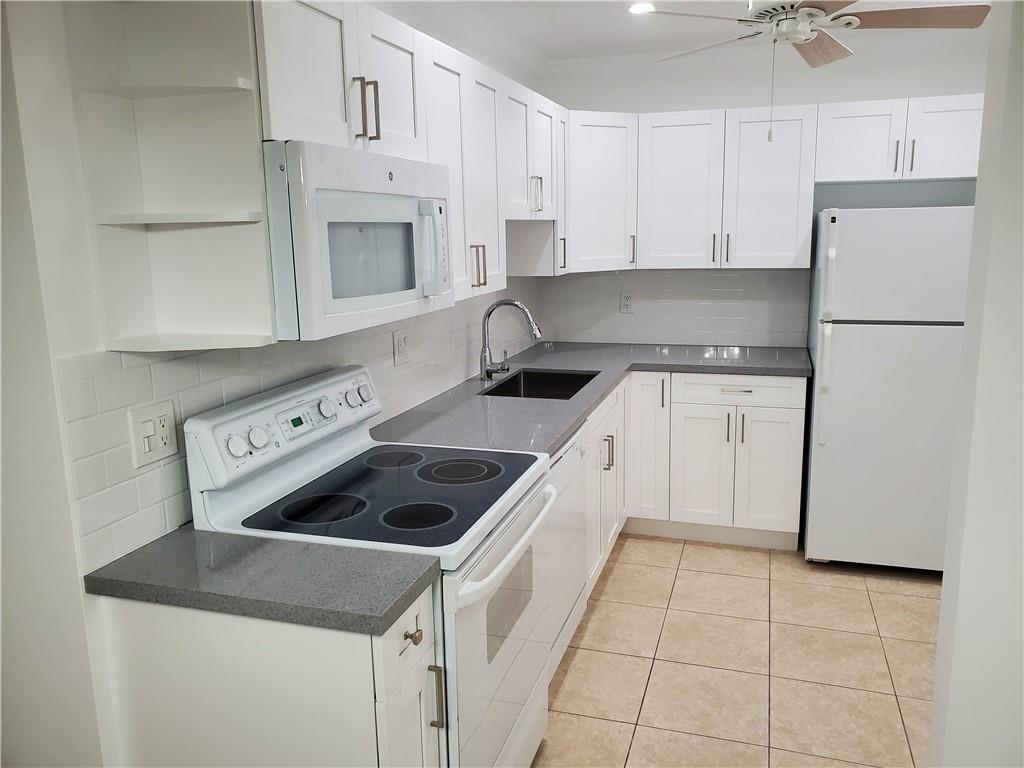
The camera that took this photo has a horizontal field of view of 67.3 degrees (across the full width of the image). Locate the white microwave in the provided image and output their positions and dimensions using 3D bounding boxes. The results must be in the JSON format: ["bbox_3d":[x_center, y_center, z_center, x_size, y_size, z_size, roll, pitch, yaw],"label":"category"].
[{"bbox_3d":[-0.462,-0.354,1.909,0.420,0.395,0.755,2,12,18],"label":"white microwave"}]

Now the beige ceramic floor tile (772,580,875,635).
[{"bbox_3d":[1.299,0.937,3.228,0.405,0.010,0.402,2,12,18],"label":"beige ceramic floor tile"}]

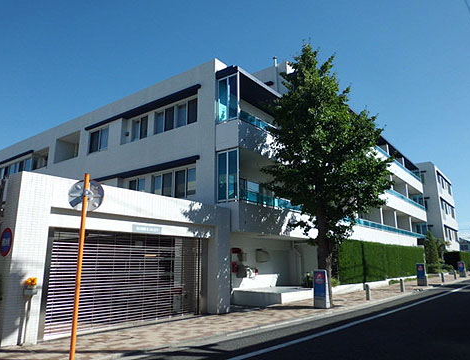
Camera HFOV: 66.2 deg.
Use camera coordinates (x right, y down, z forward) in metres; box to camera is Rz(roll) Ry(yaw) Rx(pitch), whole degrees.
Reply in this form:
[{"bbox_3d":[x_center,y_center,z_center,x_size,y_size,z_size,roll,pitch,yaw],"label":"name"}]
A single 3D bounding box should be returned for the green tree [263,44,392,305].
[{"bbox_3d":[3.520,-0.565,13.851,4.850,10.300,4.700,0,-13,0],"label":"green tree"}]

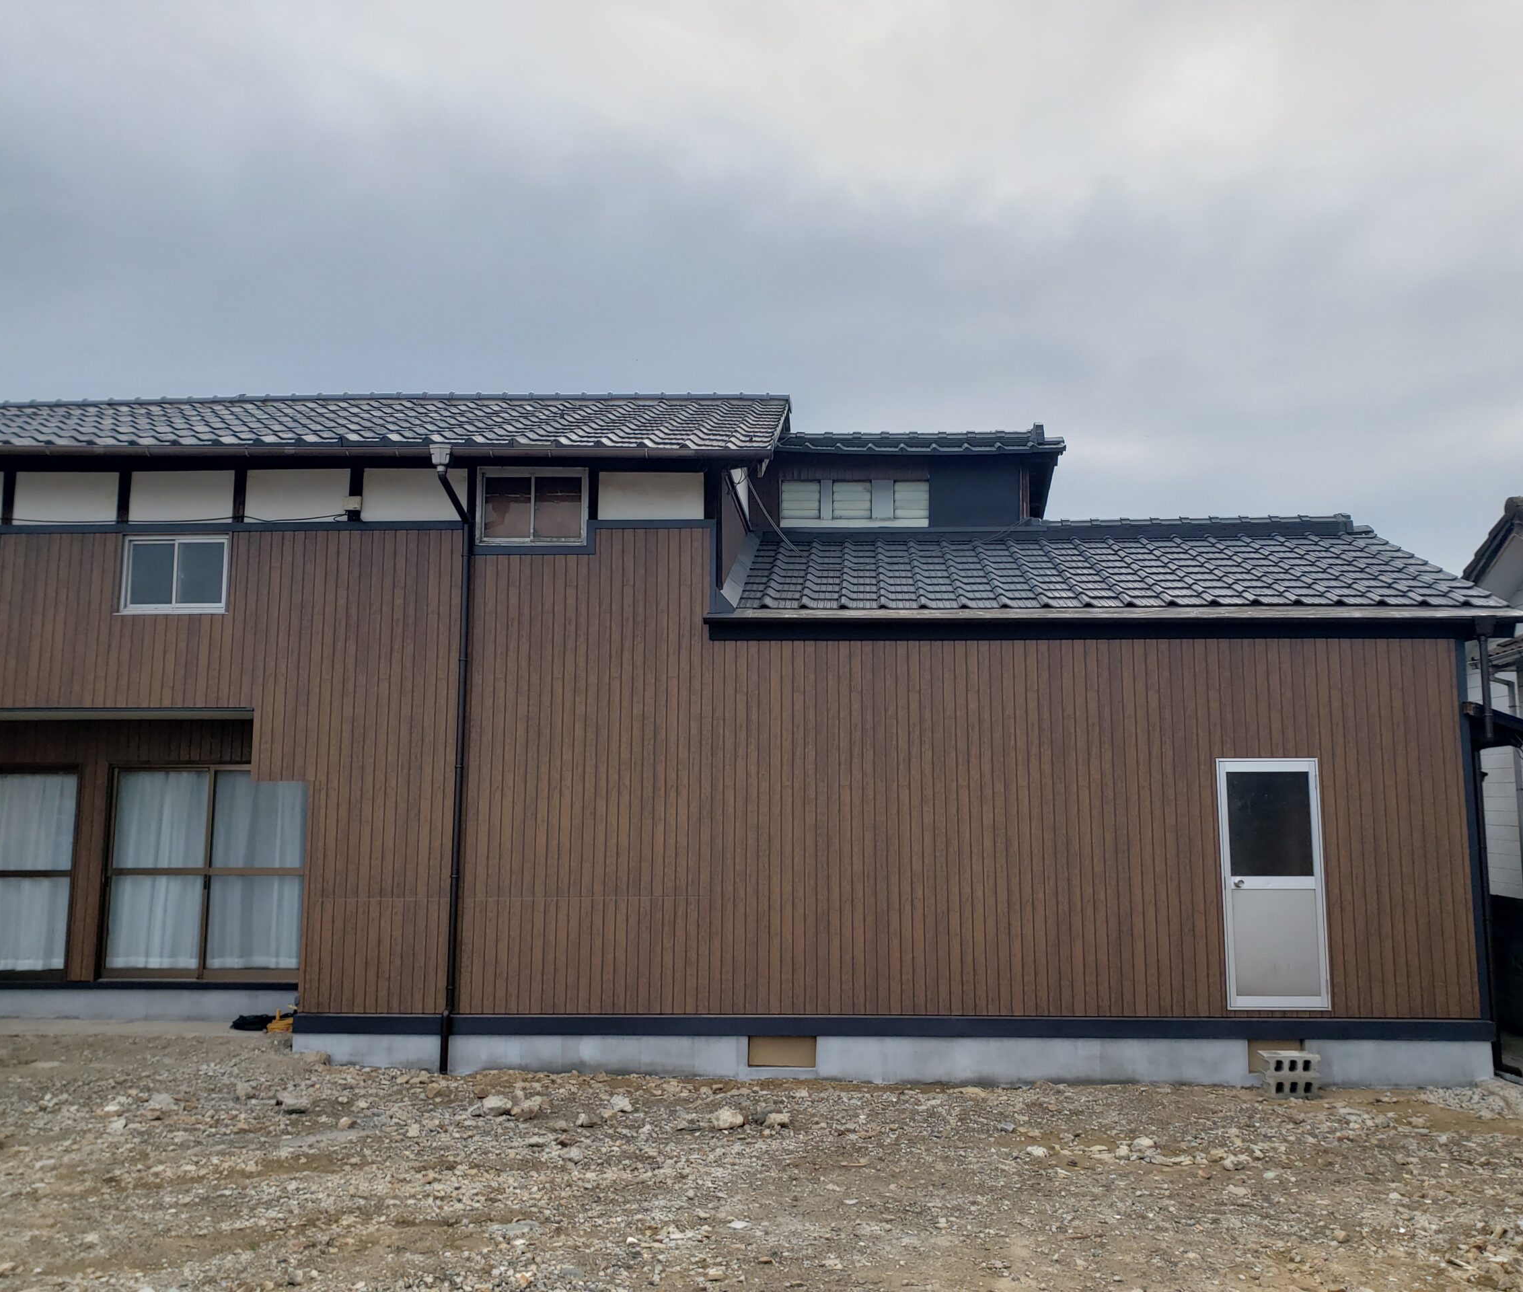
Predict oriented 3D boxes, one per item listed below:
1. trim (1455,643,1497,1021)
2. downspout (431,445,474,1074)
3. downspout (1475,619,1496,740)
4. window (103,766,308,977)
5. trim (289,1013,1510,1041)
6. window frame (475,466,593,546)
[{"bbox_3d":[5.383,1.389,9.803,0.082,2.870,0.080,0,-8,1],"label":"trim"},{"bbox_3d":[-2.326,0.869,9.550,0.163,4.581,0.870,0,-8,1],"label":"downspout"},{"bbox_3d":[5.417,0.243,9.634,0.155,0.927,0.140,0,-8,1],"label":"downspout"},{"bbox_3d":[-4.751,1.941,11.137,1.770,1.789,0.110,0,-8,1],"label":"window"},{"bbox_3d":[0.949,2.851,9.654,8.970,0.146,0.050,0,-8,1],"label":"trim"},{"bbox_3d":[-1.814,-1.103,10.272,0.885,0.634,0.090,0,-8,1],"label":"window frame"}]

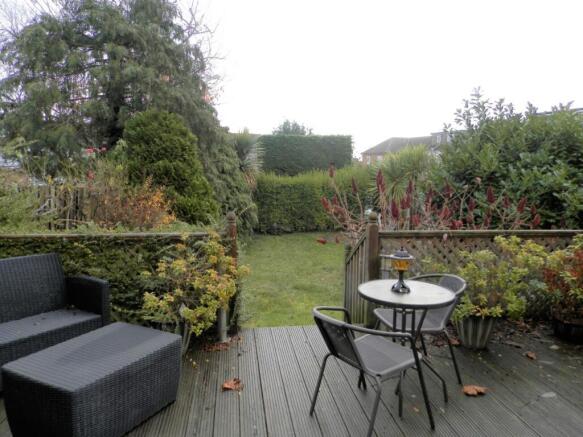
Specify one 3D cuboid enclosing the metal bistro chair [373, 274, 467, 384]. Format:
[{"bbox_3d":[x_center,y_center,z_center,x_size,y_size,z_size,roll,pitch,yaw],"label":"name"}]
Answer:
[{"bbox_3d":[0.910,0.777,3.083,0.550,0.730,0.540,-1,7,-10],"label":"metal bistro chair"}]

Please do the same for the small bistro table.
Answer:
[{"bbox_3d":[0.745,0.823,2.776,0.605,0.710,0.605,-1,7,-7],"label":"small bistro table"}]

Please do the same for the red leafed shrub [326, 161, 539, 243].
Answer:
[{"bbox_3d":[1.700,0.272,5.218,2.400,1.930,1.400,-1,7,-7],"label":"red leafed shrub"}]

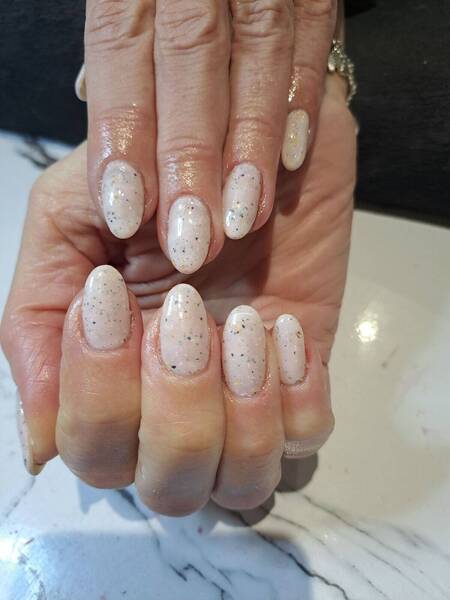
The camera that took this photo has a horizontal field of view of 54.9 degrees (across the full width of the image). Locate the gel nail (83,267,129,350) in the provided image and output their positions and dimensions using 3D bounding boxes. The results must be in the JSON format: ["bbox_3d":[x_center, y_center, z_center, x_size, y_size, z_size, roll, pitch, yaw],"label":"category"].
[{"bbox_3d":[-0.031,0.002,0.114,0.012,0.005,0.024,3,70,-8],"label":"gel nail"}]

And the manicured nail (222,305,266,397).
[{"bbox_3d":[0.005,0.013,0.117,0.012,0.005,0.025,-4,70,2],"label":"manicured nail"}]

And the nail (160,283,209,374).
[{"bbox_3d":[-0.011,0.008,0.115,0.013,0.005,0.025,-2,70,-3],"label":"nail"}]

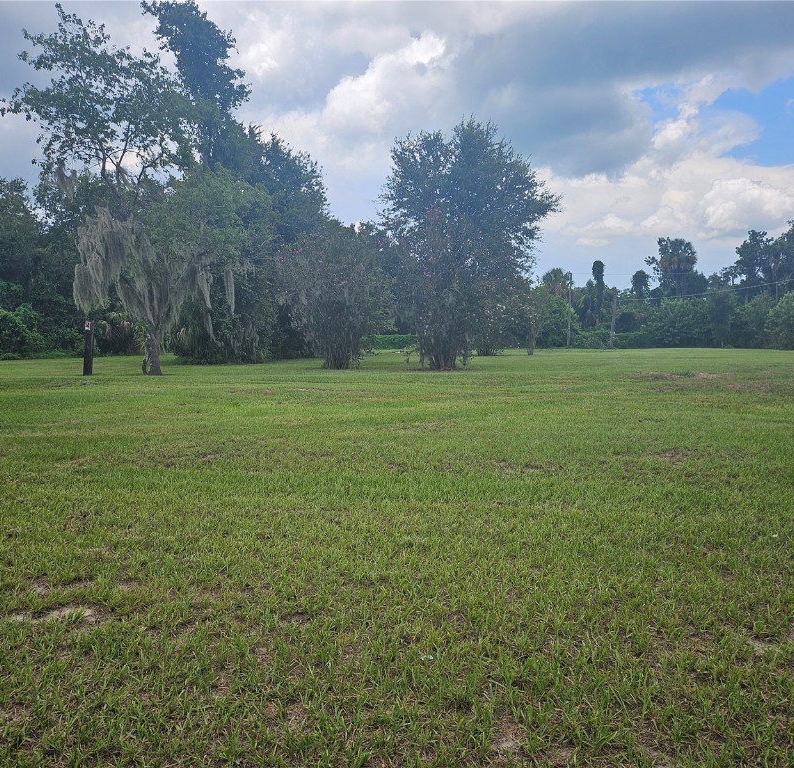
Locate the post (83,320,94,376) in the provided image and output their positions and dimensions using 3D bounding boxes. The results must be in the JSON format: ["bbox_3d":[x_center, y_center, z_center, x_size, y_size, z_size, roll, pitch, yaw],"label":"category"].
[{"bbox_3d":[-10.935,-1.253,25.200,0.250,1.960,0.230,1,4,-6],"label":"post"}]

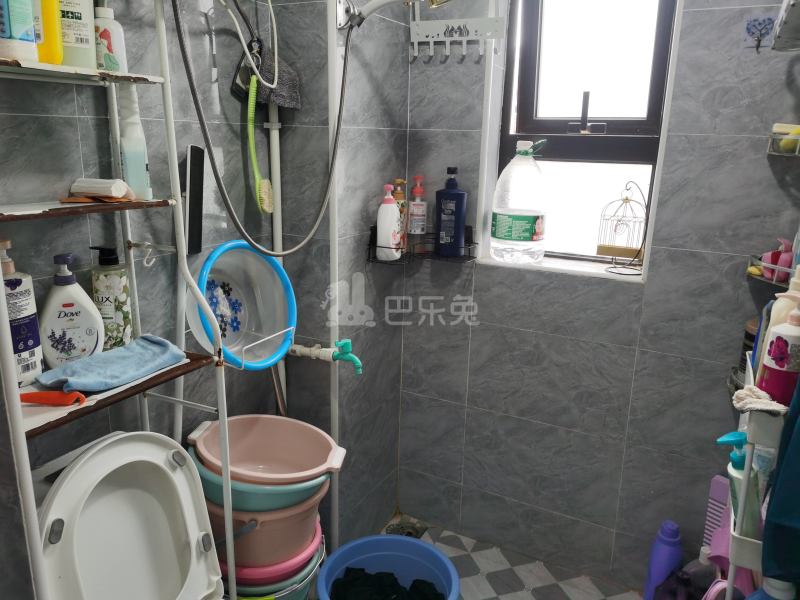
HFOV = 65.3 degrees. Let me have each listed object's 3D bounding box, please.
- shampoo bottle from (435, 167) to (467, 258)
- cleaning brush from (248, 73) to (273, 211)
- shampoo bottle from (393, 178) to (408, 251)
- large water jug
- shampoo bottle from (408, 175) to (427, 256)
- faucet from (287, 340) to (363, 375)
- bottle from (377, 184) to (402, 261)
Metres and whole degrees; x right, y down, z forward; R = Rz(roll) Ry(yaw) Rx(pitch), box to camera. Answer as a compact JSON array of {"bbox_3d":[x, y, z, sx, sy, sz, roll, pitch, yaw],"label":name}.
[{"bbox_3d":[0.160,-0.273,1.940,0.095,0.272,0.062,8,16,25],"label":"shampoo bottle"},{"bbox_3d":[-0.352,-0.391,1.584,0.060,0.338,0.050,9,17,27],"label":"cleaning brush"},{"bbox_3d":[0.002,-0.264,1.973,0.053,0.232,0.058,1,15,0],"label":"shampoo bottle"},{"bbox_3d":[0.378,-0.310,1.966,0.170,0.364,0.170,5,15,12],"label":"large water jug"},{"bbox_3d":[0.059,-0.268,1.969,0.060,0.242,0.045,5,15,12],"label":"shampoo bottle"},{"bbox_3d":[-0.218,0.143,1.746,0.250,0.096,0.045,9,17,27],"label":"faucet"},{"bbox_3d":[-0.030,-0.232,1.864,0.075,0.222,0.058,-8,17,-31],"label":"bottle"}]

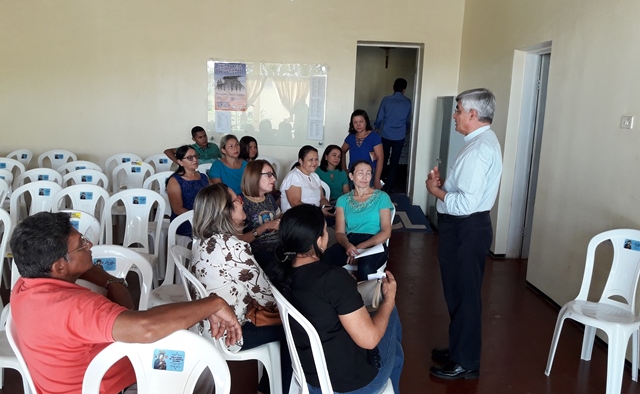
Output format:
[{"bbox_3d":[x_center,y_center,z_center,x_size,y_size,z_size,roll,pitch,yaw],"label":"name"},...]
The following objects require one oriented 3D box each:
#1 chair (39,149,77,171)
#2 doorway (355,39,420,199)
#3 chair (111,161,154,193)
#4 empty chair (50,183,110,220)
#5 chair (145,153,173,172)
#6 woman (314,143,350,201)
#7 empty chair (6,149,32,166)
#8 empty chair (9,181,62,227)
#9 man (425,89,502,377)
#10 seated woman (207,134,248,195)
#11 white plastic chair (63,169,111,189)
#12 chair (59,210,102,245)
[{"bbox_3d":[-3.109,-0.086,6.060,0.450,0.890,0.520,0,10,-12],"label":"chair"},{"bbox_3d":[0.906,-0.997,7.165,0.895,2.188,0.150,2,10,-1],"label":"doorway"},{"bbox_3d":[-1.890,0.137,5.137,0.440,0.885,0.520,1,10,-7],"label":"chair"},{"bbox_3d":[-1.791,0.389,3.759,0.440,0.885,0.520,1,10,-7],"label":"empty chair"},{"bbox_3d":[-1.922,-0.044,6.133,0.440,0.879,0.490,1,10,-4],"label":"chair"},{"bbox_3d":[0.156,0.076,5.107,0.480,1.153,0.750,0,10,-9],"label":"woman"},{"bbox_3d":[-3.648,-0.098,6.054,0.440,0.879,0.490,5,10,16],"label":"empty chair"},{"bbox_3d":[-2.172,0.352,3.801,0.440,0.879,0.490,3,10,2],"label":"empty chair"},{"bbox_3d":[0.833,0.220,2.993,0.460,1.660,0.520,2,10,1],"label":"man"},{"bbox_3d":[-0.801,0.013,5.137,0.500,1.220,0.720,-4,11,-31],"label":"seated woman"},{"bbox_3d":[-2.110,0.229,4.555,0.450,0.890,0.520,1,10,-7],"label":"white plastic chair"},{"bbox_3d":[-1.458,0.553,2.814,0.450,0.890,0.520,1,10,-5],"label":"chair"}]

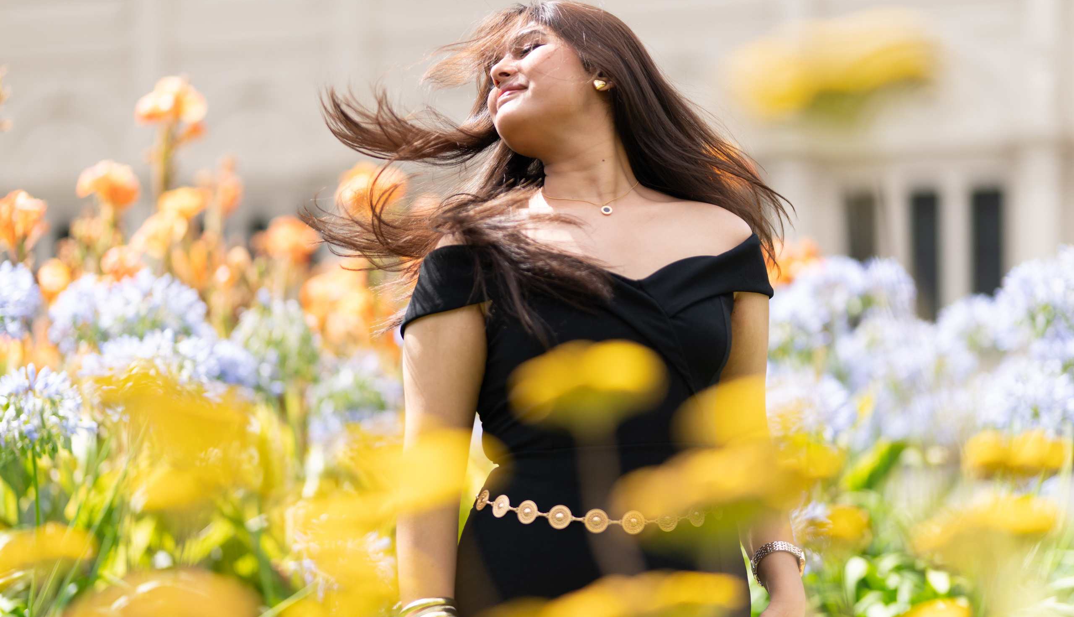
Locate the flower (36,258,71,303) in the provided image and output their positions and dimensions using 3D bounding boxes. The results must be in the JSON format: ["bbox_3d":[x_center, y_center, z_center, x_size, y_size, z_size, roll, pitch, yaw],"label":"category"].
[{"bbox_3d":[-0.915,-0.052,4.800,0.065,0.085,0.070,1,-6,-11],"label":"flower"}]

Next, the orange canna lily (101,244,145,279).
[{"bbox_3d":[-0.800,-0.088,4.900,0.085,0.069,0.080,1,-6,-9],"label":"orange canna lily"}]

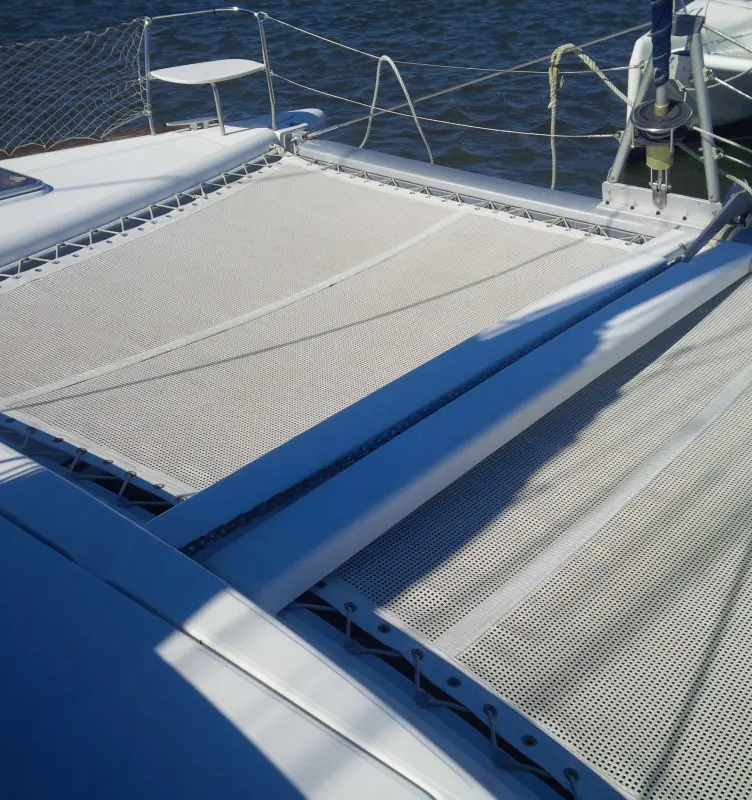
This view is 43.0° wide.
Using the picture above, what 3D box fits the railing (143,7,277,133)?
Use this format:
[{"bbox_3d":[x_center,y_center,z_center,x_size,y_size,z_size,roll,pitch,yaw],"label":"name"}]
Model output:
[{"bbox_3d":[-0.921,-1.816,5.302,0.700,0.630,0.440,-6,30,-16],"label":"railing"}]

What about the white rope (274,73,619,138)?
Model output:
[{"bbox_3d":[0.259,-1.473,4.852,2.020,0.110,0.050,19,32,27],"label":"white rope"}]

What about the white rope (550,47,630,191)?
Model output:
[{"bbox_3d":[1.000,-1.284,4.456,0.380,0.680,0.140,21,33,30],"label":"white rope"}]

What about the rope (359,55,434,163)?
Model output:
[{"bbox_3d":[0.105,-1.527,5.027,0.490,0.540,0.140,21,33,30],"label":"rope"}]

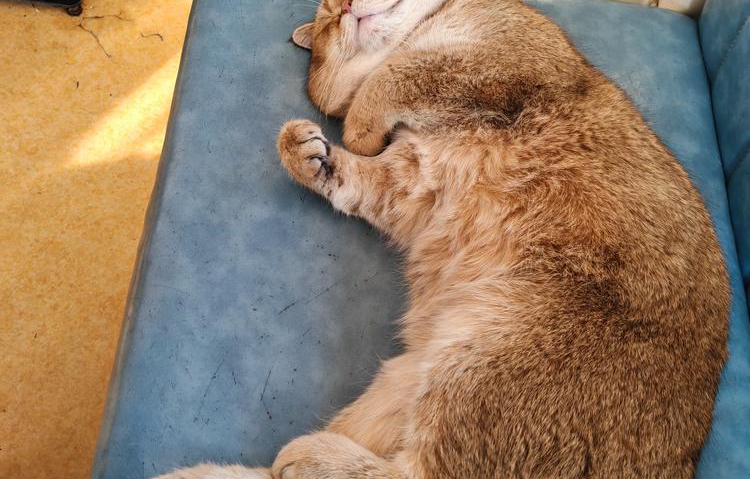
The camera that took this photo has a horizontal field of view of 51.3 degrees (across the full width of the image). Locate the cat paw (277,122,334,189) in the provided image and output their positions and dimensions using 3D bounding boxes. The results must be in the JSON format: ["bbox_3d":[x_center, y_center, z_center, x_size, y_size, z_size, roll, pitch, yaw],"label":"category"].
[{"bbox_3d":[-0.055,-0.070,0.632,0.040,0.038,0.050,-18,69,-16],"label":"cat paw"}]

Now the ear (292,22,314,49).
[{"bbox_3d":[-0.064,-0.182,0.695,0.024,0.012,0.027,3,64,-13],"label":"ear"}]

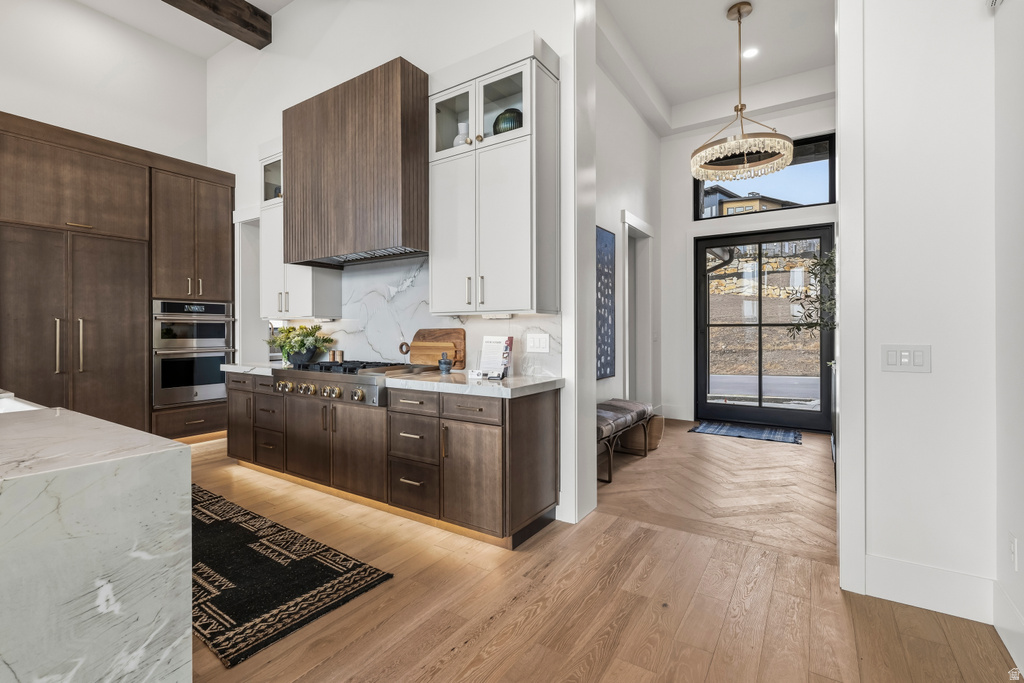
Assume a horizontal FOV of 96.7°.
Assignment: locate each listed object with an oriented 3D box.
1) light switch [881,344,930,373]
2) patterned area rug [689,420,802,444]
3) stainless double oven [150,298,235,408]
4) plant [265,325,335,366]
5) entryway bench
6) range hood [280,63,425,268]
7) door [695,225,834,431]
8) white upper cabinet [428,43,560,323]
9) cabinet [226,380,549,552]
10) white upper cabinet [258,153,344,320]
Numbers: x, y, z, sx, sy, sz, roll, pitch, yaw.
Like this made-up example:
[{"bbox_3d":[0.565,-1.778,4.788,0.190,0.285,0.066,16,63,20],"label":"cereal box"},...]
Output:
[{"bbox_3d":[1.732,0.076,2.001,0.167,0.119,0.015,1,2,33],"label":"light switch"},{"bbox_3d":[2.802,1.083,5.460,1.145,0.011,0.700,1,2,33],"label":"patterned area rug"},{"bbox_3d":[-3.576,0.124,5.006,0.600,1.093,0.755,1,2,33],"label":"stainless double oven"},{"bbox_3d":[-1.909,0.035,4.073,0.470,0.365,0.390,1,2,33],"label":"plant"},{"bbox_3d":[0.869,0.883,4.077,0.415,0.485,1.500,1,2,33],"label":"entryway bench"},{"bbox_3d":[-1.116,-1.227,3.509,1.338,1.207,0.552,1,2,33],"label":"range hood"},{"bbox_3d":[3.134,-0.155,5.768,1.528,2.470,0.110,1,2,33],"label":"door"},{"bbox_3d":[-0.127,-0.922,2.995,0.813,1.492,0.343,1,2,33],"label":"white upper cabinet"},{"bbox_3d":[-1.125,0.713,3.522,3.020,0.860,0.618,1,2,33],"label":"cabinet"},{"bbox_3d":[-1.964,-0.950,4.200,0.790,1.482,0.333,1,2,33],"label":"white upper cabinet"}]

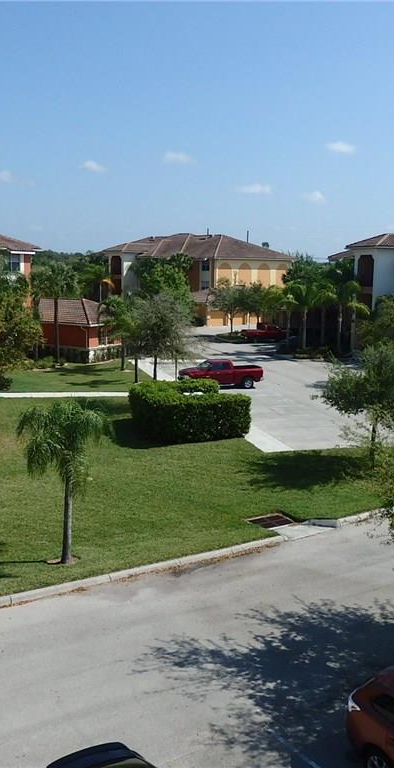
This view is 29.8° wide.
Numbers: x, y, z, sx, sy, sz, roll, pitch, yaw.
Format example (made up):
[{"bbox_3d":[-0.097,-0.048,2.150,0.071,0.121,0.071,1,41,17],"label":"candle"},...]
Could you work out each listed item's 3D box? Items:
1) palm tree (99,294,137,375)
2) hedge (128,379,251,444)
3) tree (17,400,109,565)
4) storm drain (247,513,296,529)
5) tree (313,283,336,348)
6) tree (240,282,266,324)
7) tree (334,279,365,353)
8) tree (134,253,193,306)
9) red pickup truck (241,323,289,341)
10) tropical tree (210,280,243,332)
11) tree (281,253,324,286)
[{"bbox_3d":[-5.895,-3.863,55.537,2.850,5.680,2.760,0,9,-6],"label":"palm tree"},{"bbox_3d":[-0.468,1.317,34.815,4.600,1.870,4.900,-1,9,-15],"label":"hedge"},{"bbox_3d":[-3.500,2.601,19.436,2.400,4.410,2.330,-1,9,-10],"label":"tree"},{"bbox_3d":[2.306,4.338,23.184,1.280,0.120,0.970,-5,9,-31],"label":"storm drain"},{"bbox_3d":[14.135,-7.676,82.485,2.504,7.230,2.504,2,8,10],"label":"tree"},{"bbox_3d":[6.714,-9.364,89.791,3.390,6.110,3.290,2,9,4],"label":"tree"},{"bbox_3d":[14.598,-6.404,69.862,3.198,7.072,3.198,1,9,0],"label":"tree"},{"bbox_3d":[-4.336,-11.728,97.272,7.587,10.970,7.587,0,8,-3],"label":"tree"},{"bbox_3d":[7.928,-6.096,85.305,5.600,1.870,1.980,-2,9,-18],"label":"red pickup truck"},{"bbox_3d":[3.794,-9.708,91.826,4.457,6.738,4.457,1,9,0],"label":"tropical tree"},{"bbox_3d":[12.959,-11.308,91.230,5.660,9.680,5.490,2,9,8],"label":"tree"}]

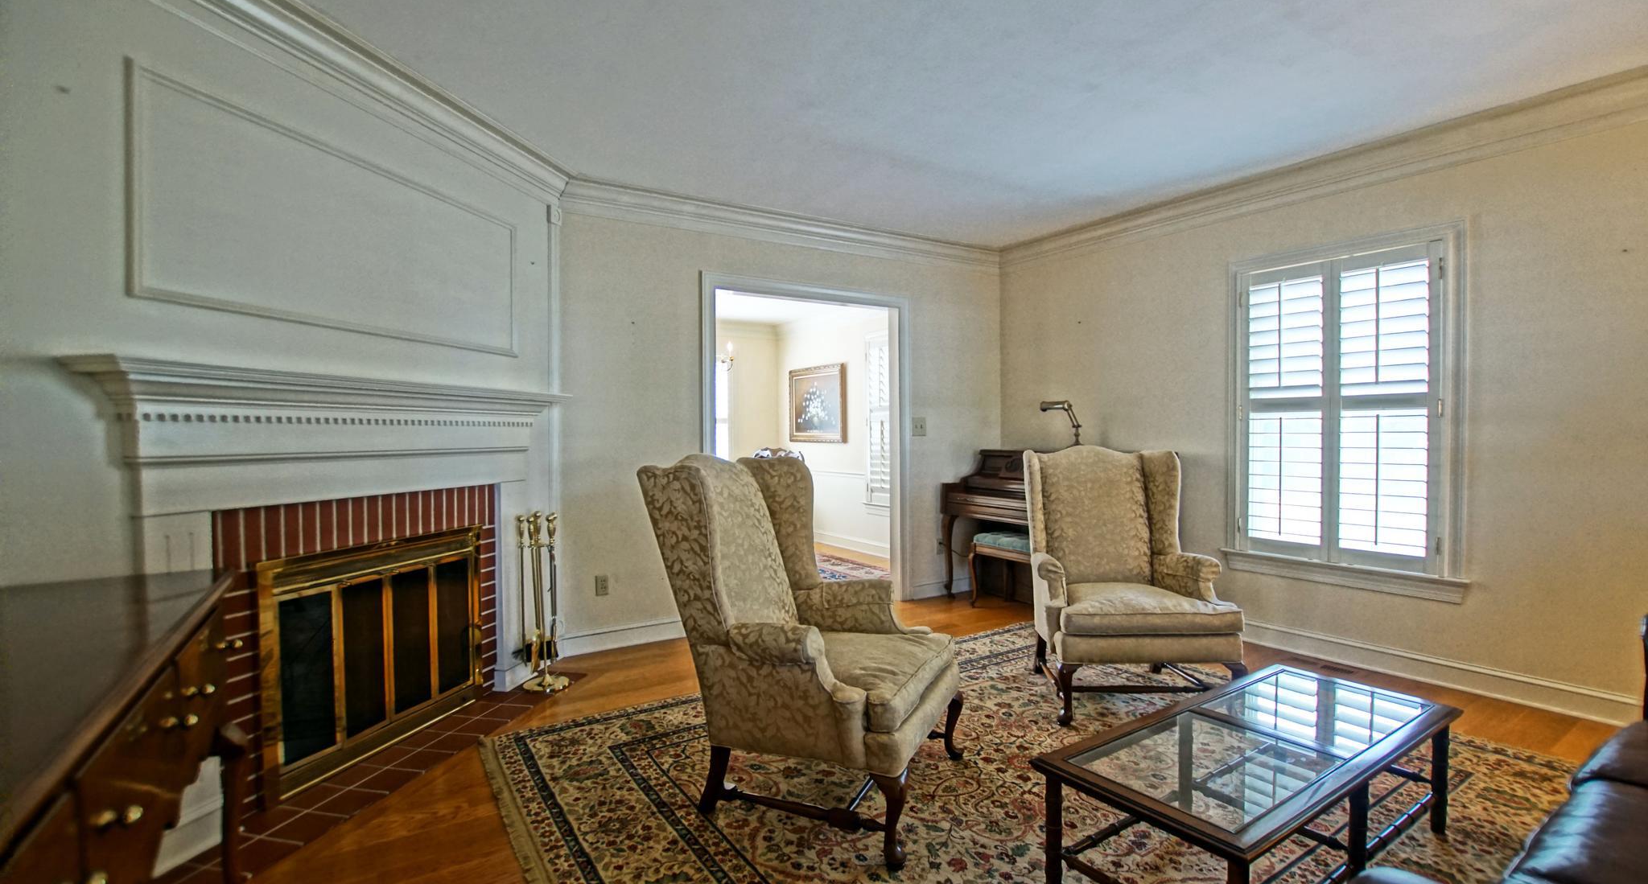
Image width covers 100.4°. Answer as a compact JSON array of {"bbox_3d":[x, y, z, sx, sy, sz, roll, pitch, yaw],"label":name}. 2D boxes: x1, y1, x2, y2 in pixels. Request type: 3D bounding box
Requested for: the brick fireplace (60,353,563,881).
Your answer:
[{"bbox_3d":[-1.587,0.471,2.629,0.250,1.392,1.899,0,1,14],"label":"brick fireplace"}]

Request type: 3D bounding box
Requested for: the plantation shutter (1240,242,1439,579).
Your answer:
[{"bbox_3d":[2.654,-0.164,3.620,0.059,1.597,0.908,0,1,-35],"label":"plantation shutter"}]

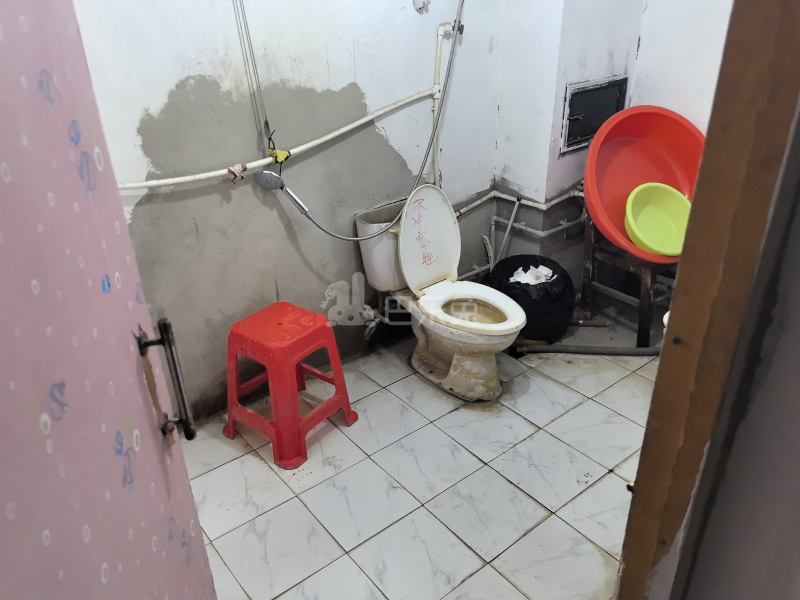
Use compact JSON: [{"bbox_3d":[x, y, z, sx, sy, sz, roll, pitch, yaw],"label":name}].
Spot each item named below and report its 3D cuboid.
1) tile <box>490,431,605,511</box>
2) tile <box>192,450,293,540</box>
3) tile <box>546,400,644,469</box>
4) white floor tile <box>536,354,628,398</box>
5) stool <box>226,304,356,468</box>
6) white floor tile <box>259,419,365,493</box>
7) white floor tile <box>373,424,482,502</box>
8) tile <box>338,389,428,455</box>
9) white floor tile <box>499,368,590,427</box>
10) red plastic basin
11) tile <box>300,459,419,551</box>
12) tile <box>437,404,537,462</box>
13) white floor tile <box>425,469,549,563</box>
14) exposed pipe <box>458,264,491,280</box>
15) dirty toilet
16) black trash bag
[{"bbox_3d":[0.520,0.594,2.191,0.300,0.010,0.300,-21,33,-33],"label":"tile"},{"bbox_3d":[-0.557,0.656,2.119,0.300,0.010,0.300,-21,33,-33],"label":"tile"},{"bbox_3d":[0.754,0.503,2.356,0.300,0.010,0.300,-21,33,-33],"label":"tile"},{"bbox_3d":[0.802,0.310,2.730,0.300,0.010,0.300,-21,33,-33],"label":"white floor tile"},{"bbox_3d":[-0.420,0.286,2.318,0.355,0.465,0.360,18,33,33],"label":"stool"},{"bbox_3d":[-0.321,0.565,2.281,0.300,0.010,0.300,-21,33,-33],"label":"white floor tile"},{"bbox_3d":[0.099,0.580,2.237,0.300,0.010,0.300,-21,33,-33],"label":"white floor tile"},{"bbox_3d":[-0.086,0.475,2.445,0.300,0.010,0.300,-21,33,-33],"label":"tile"},{"bbox_3d":[0.567,0.400,2.566,0.300,0.010,0.300,-21,33,-33],"label":"white floor tile"},{"bbox_3d":[1.067,-0.477,2.712,0.675,0.675,0.195,-11,-6,-18],"label":"red plastic basin"},{"bbox_3d":[-0.136,0.670,2.073,0.300,0.010,0.300,-21,33,-33],"label":"tile"},{"bbox_3d":[0.334,0.490,2.400,0.300,0.010,0.300,-21,33,-33],"label":"tile"},{"bbox_3d":[0.285,0.684,2.027,0.300,0.010,0.300,-21,33,-33],"label":"white floor tile"},{"bbox_3d":[0.389,-0.140,3.267,0.260,0.030,0.030,-21,33,-33],"label":"exposed pipe"},{"bbox_3d":[0.219,-0.044,2.542,0.420,0.815,0.710,-23,34,-35],"label":"dirty toilet"},{"bbox_3d":[0.616,0.004,2.928,0.390,0.340,0.380,5,28,12],"label":"black trash bag"}]

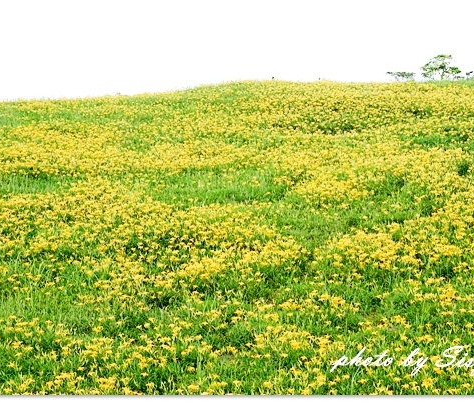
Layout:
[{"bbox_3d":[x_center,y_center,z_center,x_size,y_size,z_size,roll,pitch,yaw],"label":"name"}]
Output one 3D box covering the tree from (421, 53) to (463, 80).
[{"bbox_3d":[12.691,-8.161,85.000,2.500,1.950,2.400,0,2,0],"label":"tree"}]

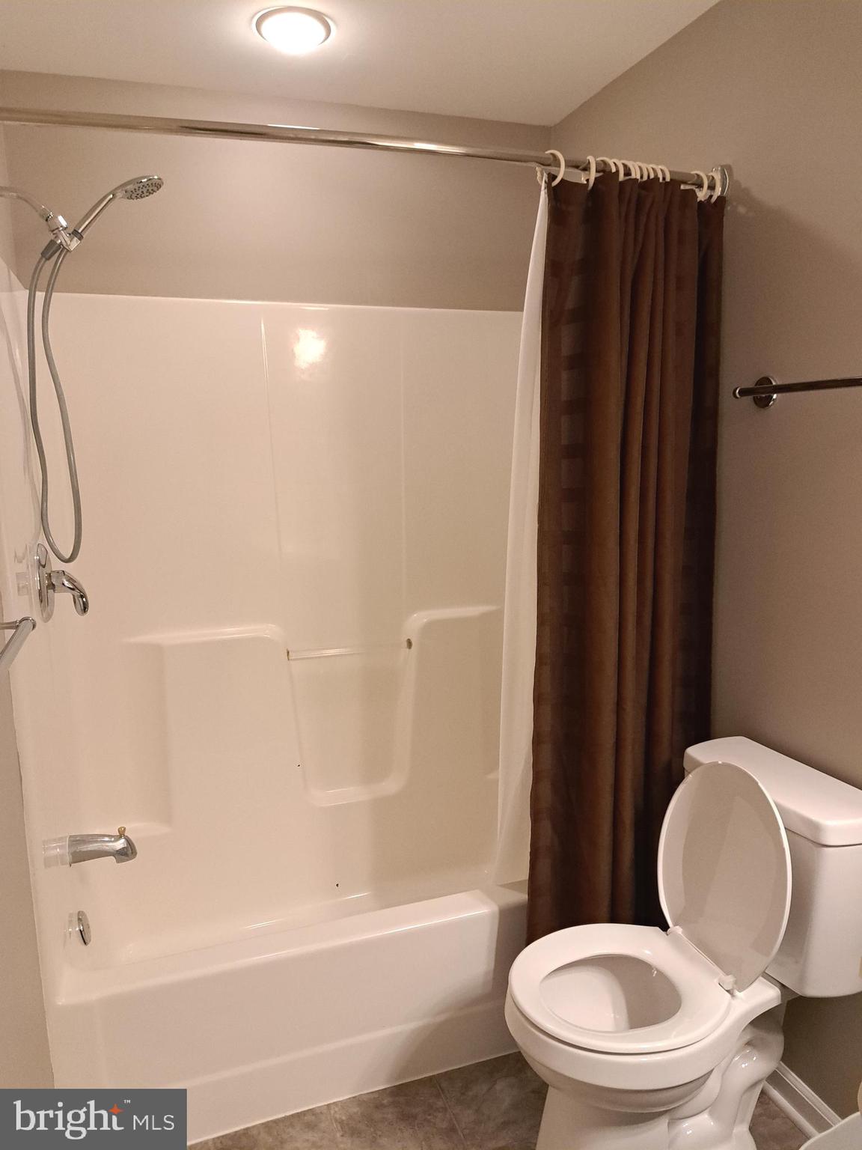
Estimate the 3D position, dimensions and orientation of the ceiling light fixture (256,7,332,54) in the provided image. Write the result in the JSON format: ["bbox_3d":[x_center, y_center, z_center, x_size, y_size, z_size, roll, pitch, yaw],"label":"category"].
[{"bbox_3d":[-0.308,-1.223,1.817,0.180,0.040,0.180,-5,11,-18],"label":"ceiling light fixture"}]

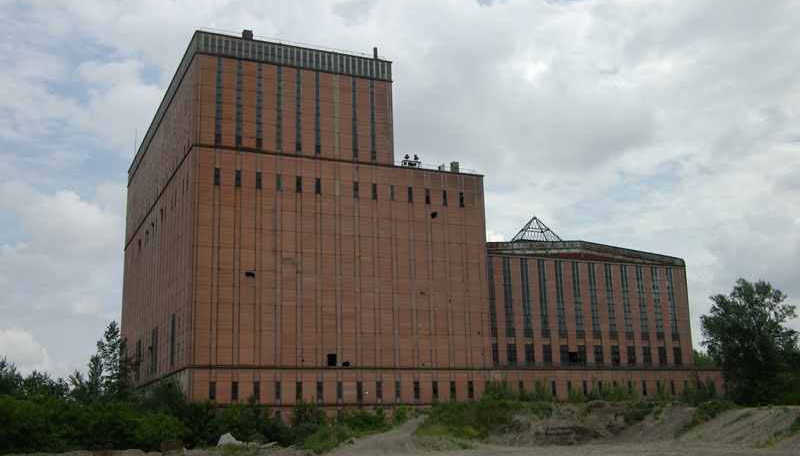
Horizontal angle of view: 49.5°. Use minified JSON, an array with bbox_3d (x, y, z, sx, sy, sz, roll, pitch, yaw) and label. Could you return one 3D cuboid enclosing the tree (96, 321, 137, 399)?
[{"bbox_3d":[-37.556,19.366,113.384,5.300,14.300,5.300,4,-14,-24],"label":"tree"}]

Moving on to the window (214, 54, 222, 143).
[{"bbox_3d":[-28.955,-20.470,138.815,0.923,14.632,0.300,4,-14,-24],"label":"window"}]

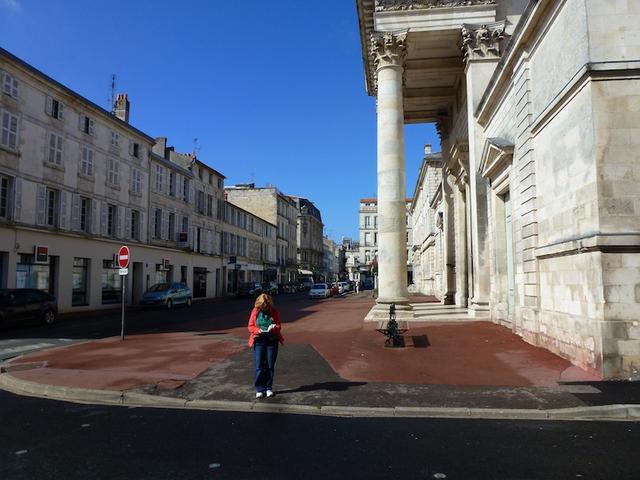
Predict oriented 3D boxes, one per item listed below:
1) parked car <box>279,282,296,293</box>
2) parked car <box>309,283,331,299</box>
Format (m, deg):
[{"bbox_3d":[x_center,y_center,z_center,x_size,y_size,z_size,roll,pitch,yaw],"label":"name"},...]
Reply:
[{"bbox_3d":[-4.376,6.663,64.895,1.720,1.460,4.100,-1,-5,9],"label":"parked car"},{"bbox_3d":[0.242,5.165,47.452,1.680,1.430,3.900,-1,-5,9],"label":"parked car"}]

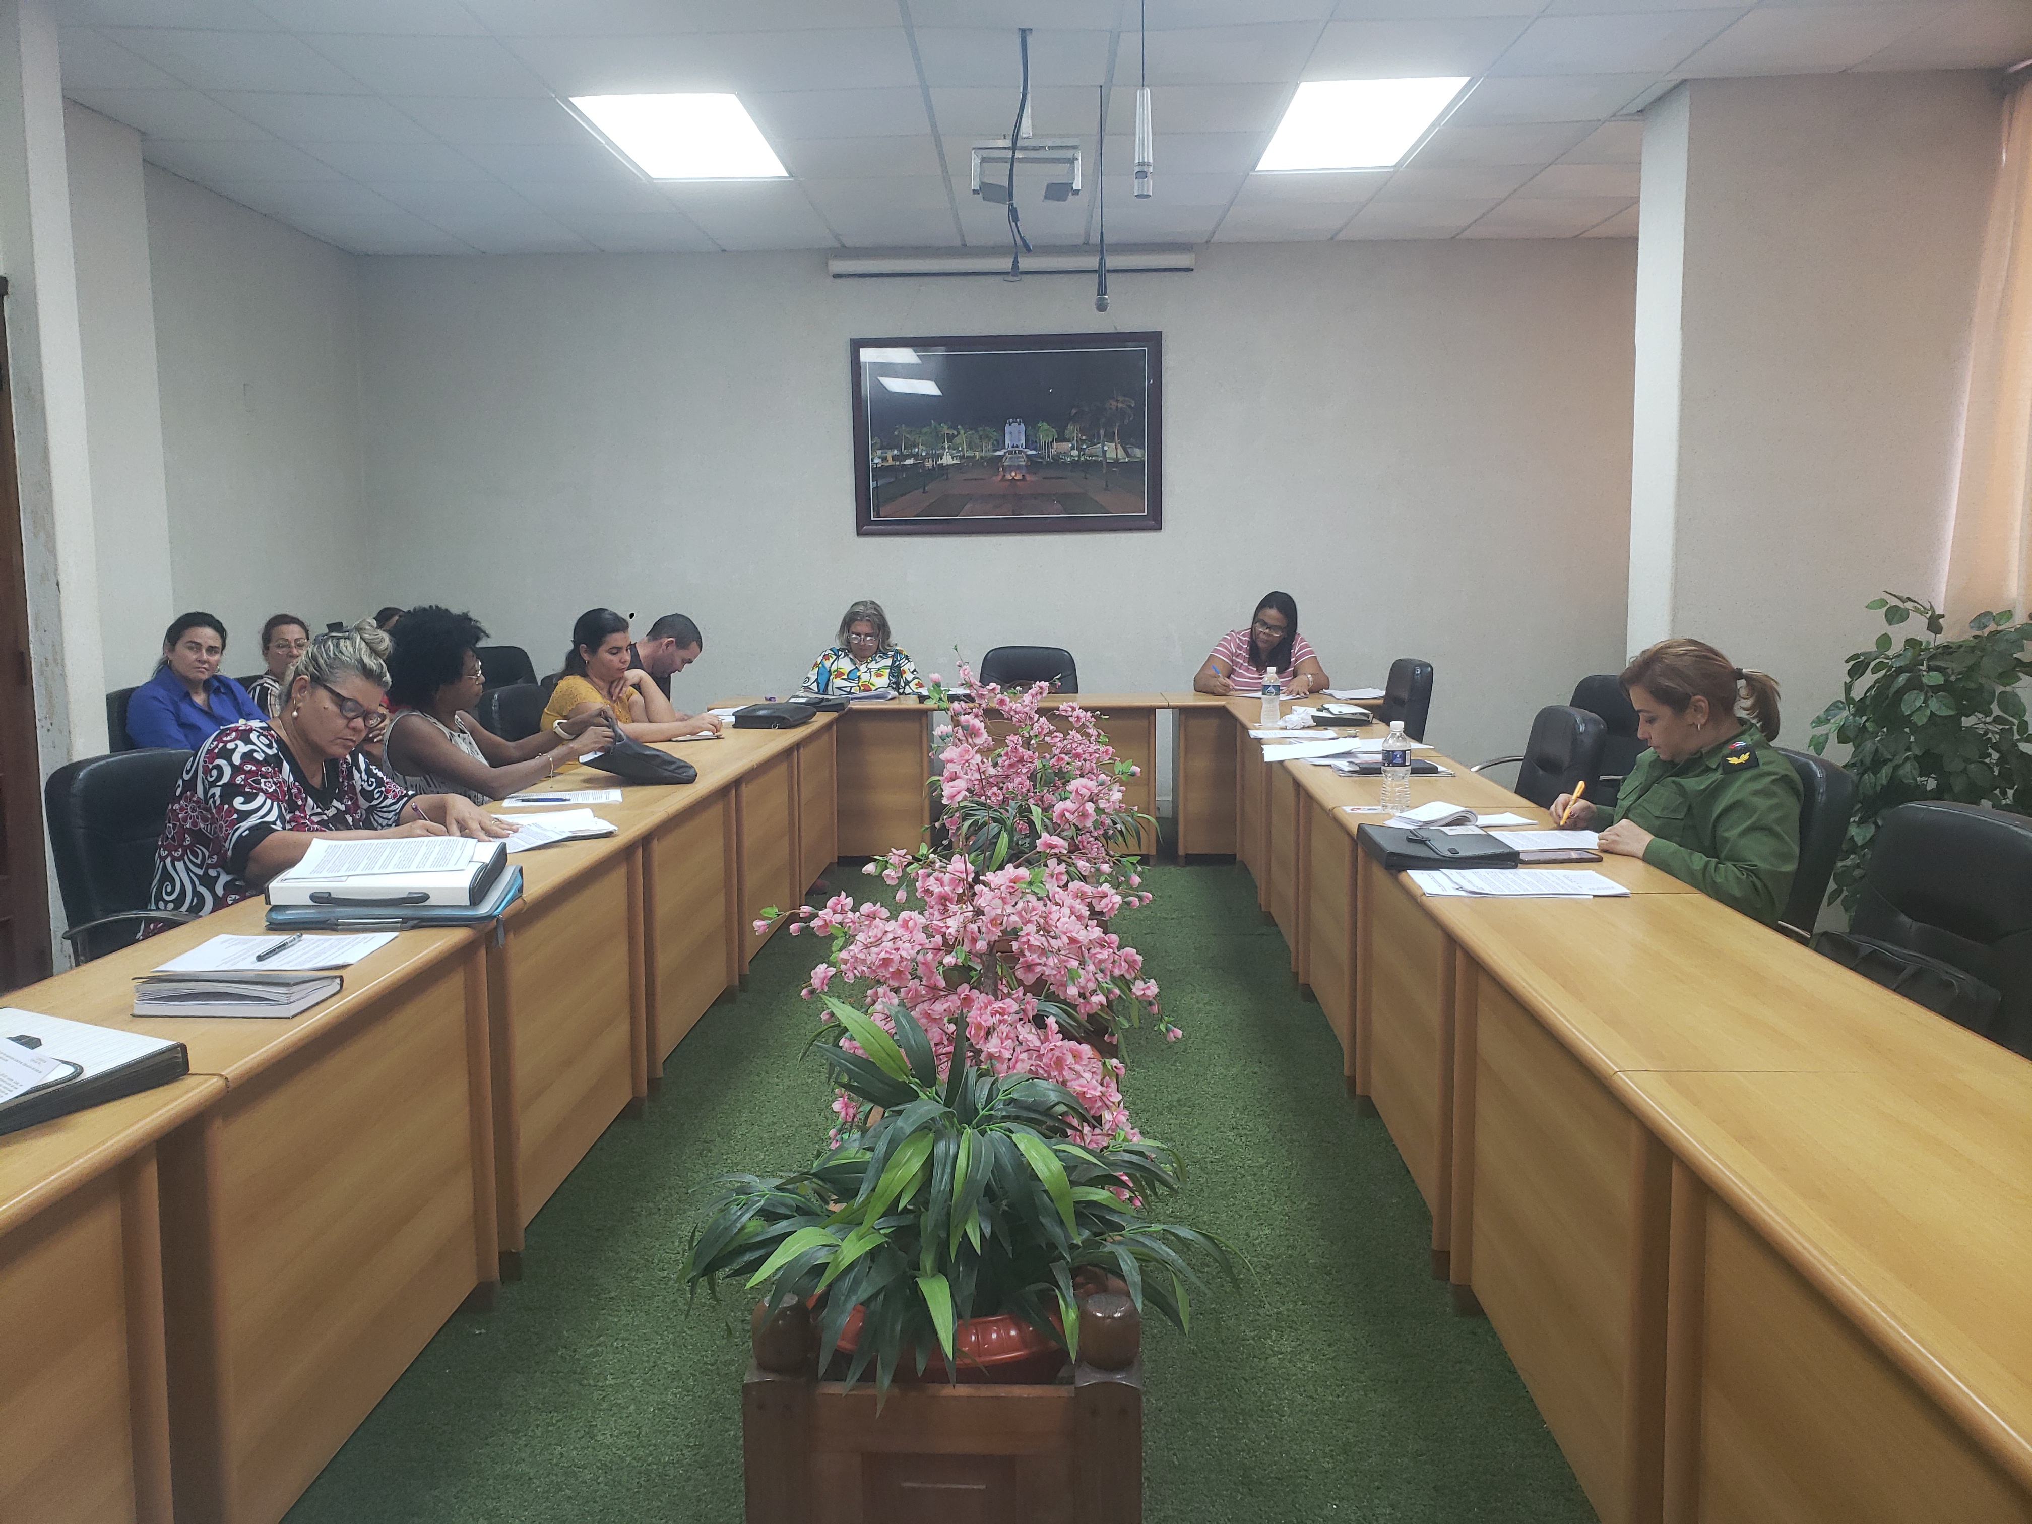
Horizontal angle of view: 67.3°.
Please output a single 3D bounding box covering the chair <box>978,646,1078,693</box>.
[{"bbox_3d":[0.061,-0.099,7.515,0.612,0.933,0.632,0,7,2],"label":"chair"}]

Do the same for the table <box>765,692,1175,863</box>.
[{"bbox_3d":[-0.239,0.067,7.115,1.938,0.709,0.571,0,7,2],"label":"table"}]

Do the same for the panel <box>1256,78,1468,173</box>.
[{"bbox_3d":[1.323,-2.507,6.012,0.600,0.060,1.220,0,7,2],"label":"panel"}]

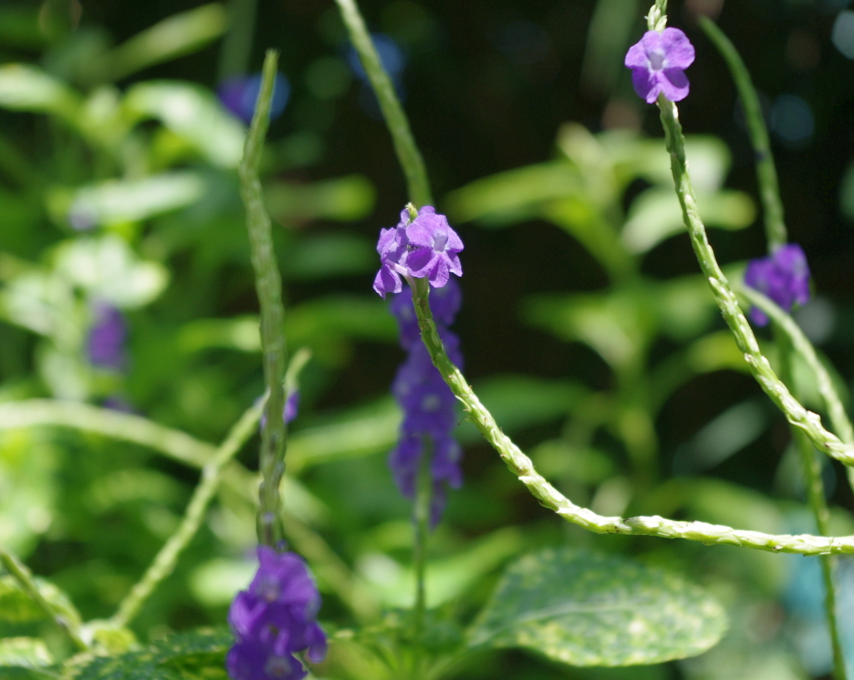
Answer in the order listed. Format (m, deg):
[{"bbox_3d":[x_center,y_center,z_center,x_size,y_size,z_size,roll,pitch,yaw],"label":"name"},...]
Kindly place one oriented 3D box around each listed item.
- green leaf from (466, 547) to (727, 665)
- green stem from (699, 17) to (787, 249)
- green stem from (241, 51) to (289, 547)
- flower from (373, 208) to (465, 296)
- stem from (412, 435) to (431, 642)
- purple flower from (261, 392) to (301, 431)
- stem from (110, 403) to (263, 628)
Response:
[{"bbox_3d":[0.039,0.061,0.530,0.060,0.010,0.038,-4,41,-6],"label":"green leaf"},{"bbox_3d":[0.073,-0.047,0.517,0.009,0.054,0.007,-19,5,0],"label":"green stem"},{"bbox_3d":[-0.029,-0.007,0.417,0.009,0.089,0.009,0,3,0],"label":"green stem"},{"bbox_3d":[-0.002,-0.017,0.450,0.018,0.018,0.016,-2,12,-11],"label":"flower"},{"bbox_3d":[-0.001,0.045,0.530,0.004,0.047,0.004,0,0,0],"label":"stem"},{"bbox_3d":[-0.033,0.016,0.530,0.009,0.009,0.009,-1,12,-6],"label":"purple flower"},{"bbox_3d":[-0.055,0.040,0.532,0.006,0.061,0.006,33,-5,0],"label":"stem"}]

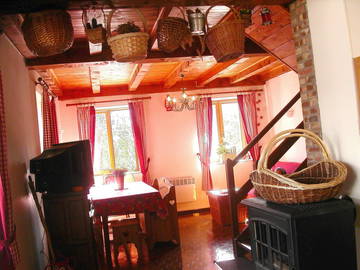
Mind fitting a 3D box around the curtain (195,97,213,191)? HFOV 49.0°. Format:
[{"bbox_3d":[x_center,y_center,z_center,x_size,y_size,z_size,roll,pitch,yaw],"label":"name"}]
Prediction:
[{"bbox_3d":[0.490,0.169,7.608,0.320,1.760,0.100,-5,-2,-11],"label":"curtain"}]

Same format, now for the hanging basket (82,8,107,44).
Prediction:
[{"bbox_3d":[-0.683,-0.875,3.150,0.176,0.284,0.139,-6,-2,6],"label":"hanging basket"}]

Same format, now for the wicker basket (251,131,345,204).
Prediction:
[{"bbox_3d":[0.847,0.225,2.912,0.622,0.521,0.479,-6,-2,6],"label":"wicker basket"}]

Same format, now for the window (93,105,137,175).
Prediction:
[{"bbox_3d":[-1.298,0.143,7.453,0.930,1.260,0.100,-5,-2,-11],"label":"window"}]

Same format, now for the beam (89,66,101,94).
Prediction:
[{"bbox_3d":[-1.290,-0.885,6.066,0.123,0.126,2.457,-6,-2,-12],"label":"beam"}]

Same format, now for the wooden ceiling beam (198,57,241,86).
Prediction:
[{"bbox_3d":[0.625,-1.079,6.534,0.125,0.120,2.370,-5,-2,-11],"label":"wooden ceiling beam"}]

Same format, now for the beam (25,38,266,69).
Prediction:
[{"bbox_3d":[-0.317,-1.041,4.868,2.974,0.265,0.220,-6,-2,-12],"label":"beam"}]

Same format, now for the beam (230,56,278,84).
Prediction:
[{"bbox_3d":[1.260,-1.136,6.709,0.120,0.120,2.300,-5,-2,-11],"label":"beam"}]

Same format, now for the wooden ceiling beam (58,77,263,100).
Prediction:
[{"bbox_3d":[-0.263,-0.899,7.547,4.000,0.180,0.150,-5,-2,-11],"label":"wooden ceiling beam"}]

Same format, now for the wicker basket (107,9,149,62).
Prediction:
[{"bbox_3d":[-0.427,-0.839,3.239,0.334,0.454,0.290,-6,-2,-12],"label":"wicker basket"}]

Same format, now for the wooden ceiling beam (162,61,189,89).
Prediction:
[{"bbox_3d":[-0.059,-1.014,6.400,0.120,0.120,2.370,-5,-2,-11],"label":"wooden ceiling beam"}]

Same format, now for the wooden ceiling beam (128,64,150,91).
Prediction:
[{"bbox_3d":[-0.648,-0.947,6.225,0.123,0.126,2.432,-6,-2,-12],"label":"wooden ceiling beam"}]

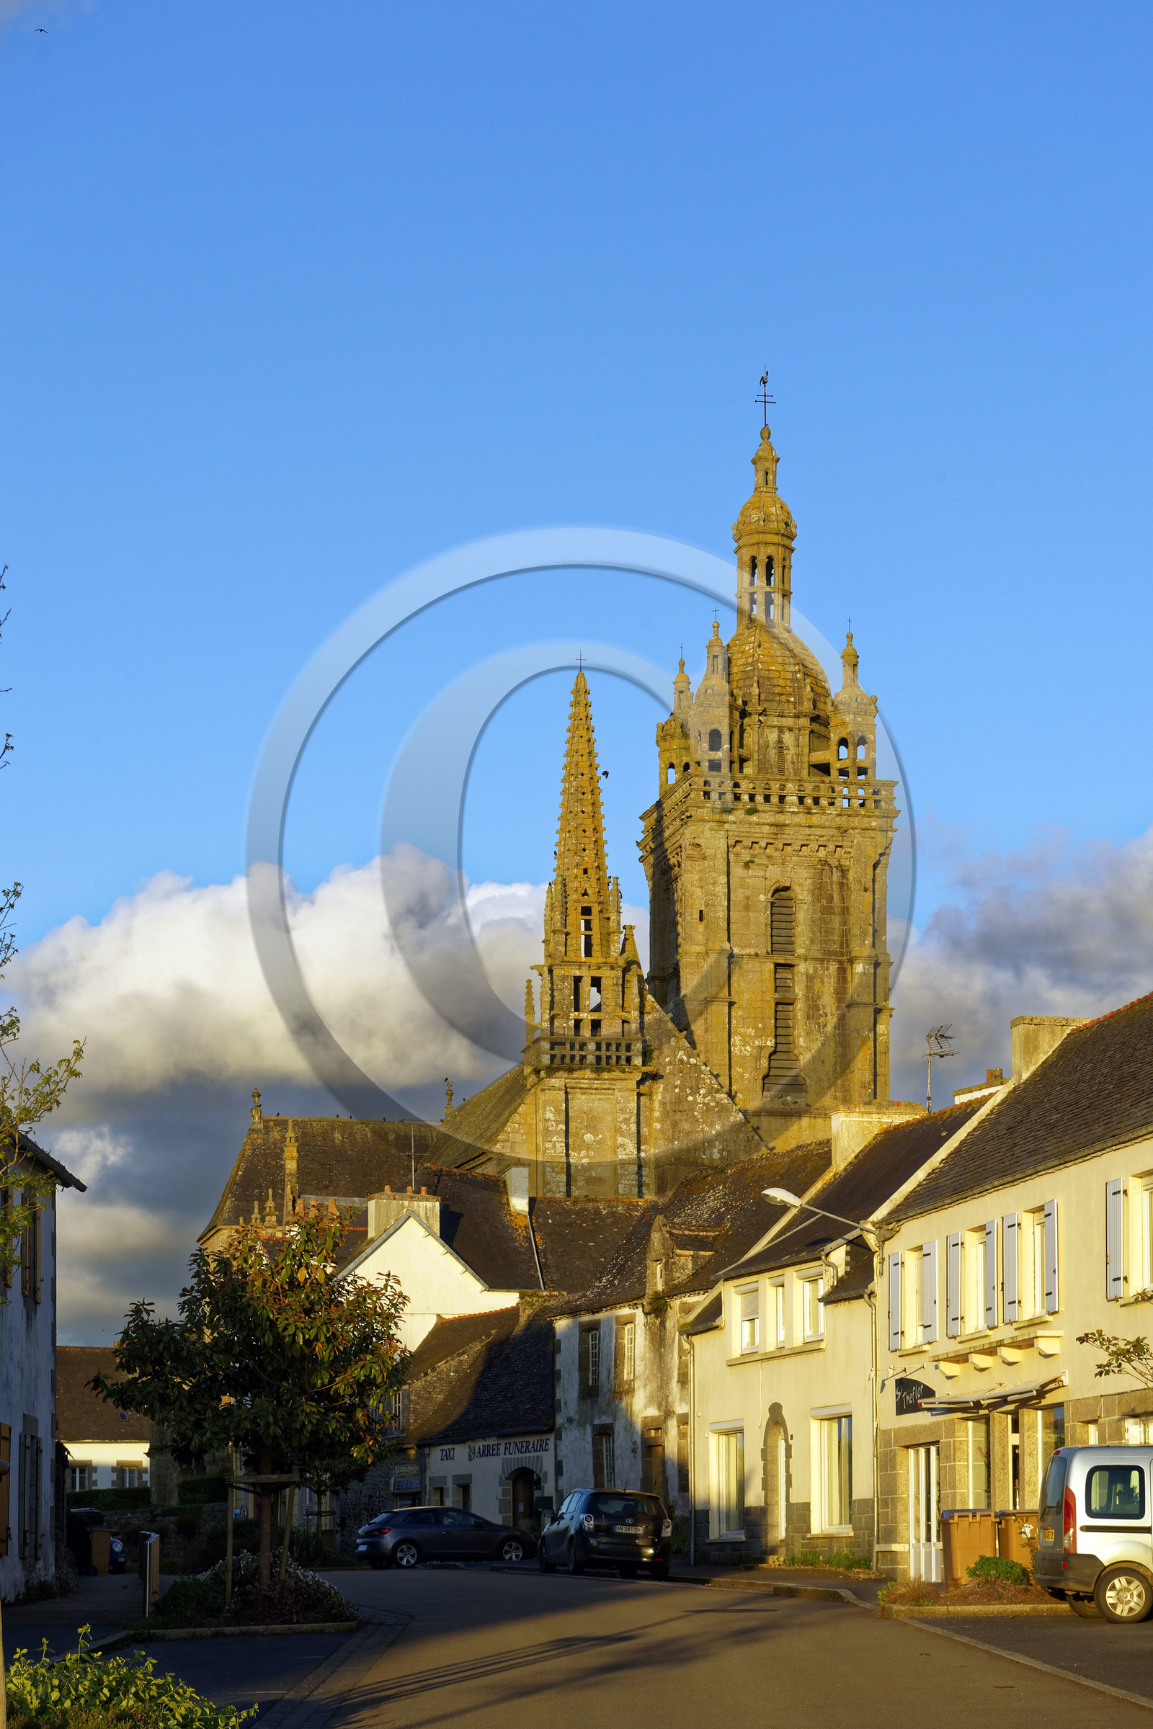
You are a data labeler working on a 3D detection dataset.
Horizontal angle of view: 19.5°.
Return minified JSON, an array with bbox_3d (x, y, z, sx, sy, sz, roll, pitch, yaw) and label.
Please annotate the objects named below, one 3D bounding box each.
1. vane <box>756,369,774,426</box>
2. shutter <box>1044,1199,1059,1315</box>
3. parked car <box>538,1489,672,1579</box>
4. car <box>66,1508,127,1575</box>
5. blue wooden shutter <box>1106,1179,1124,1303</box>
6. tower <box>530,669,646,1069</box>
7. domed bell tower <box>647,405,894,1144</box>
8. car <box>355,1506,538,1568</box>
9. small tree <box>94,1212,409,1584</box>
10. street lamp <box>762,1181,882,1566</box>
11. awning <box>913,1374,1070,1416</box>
[{"bbox_3d":[8.273,-20.410,147.003,0.800,2.568,0.150,2,-9,-11],"label":"vane"},{"bbox_3d":[6.627,5.489,46.889,0.045,1.530,0.460,2,-9,-13],"label":"shutter"},{"bbox_3d":[0.508,12.371,62.327,1.790,1.620,4.440,1,-9,-9],"label":"parked car"},{"bbox_3d":[-11.617,16.026,79.621,1.660,1.540,3.700,2,-9,-13],"label":"car"},{"bbox_3d":[7.151,4.994,44.689,0.045,1.557,0.460,2,-9,-13],"label":"blue wooden shutter"},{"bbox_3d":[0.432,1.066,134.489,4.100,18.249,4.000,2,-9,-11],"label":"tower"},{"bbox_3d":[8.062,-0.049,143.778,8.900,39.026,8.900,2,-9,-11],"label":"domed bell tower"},{"bbox_3d":[-2.923,15.734,78.713,4.230,1.446,1.810,3,-10,-20],"label":"car"},{"bbox_3d":[-3.606,6.060,37.638,3.500,4.315,3.400,0,-9,0],"label":"small tree"},{"bbox_3d":[3.959,8.219,53.778,2.041,6.126,0.300,2,-9,-15],"label":"street lamp"},{"bbox_3d":[5.915,7.651,48.437,0.700,0.500,4.400,2,-9,-13],"label":"awning"}]

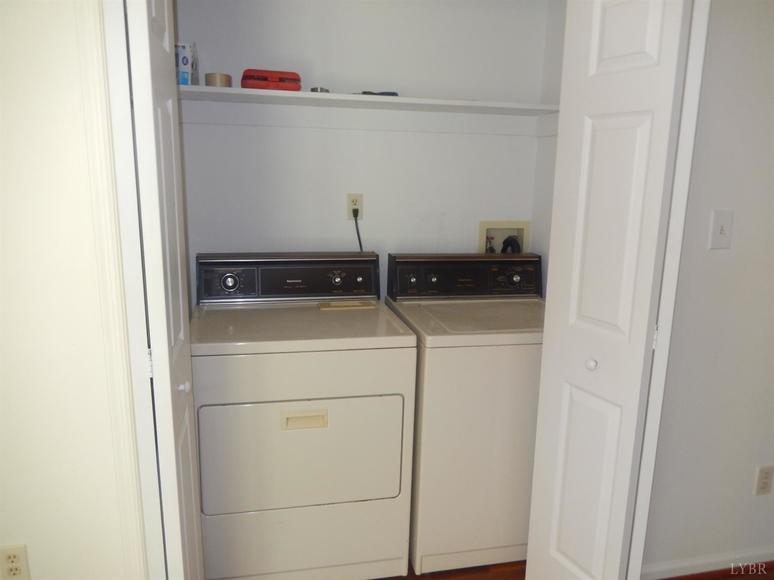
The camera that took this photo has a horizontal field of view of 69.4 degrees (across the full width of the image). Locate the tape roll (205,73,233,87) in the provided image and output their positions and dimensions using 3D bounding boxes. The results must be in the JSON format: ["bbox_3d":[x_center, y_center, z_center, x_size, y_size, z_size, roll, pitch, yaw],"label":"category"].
[{"bbox_3d":[-0.618,-0.771,2.055,0.097,0.050,0.097,-1,12,-12],"label":"tape roll"}]

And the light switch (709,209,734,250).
[{"bbox_3d":[1.028,-0.185,1.717,0.074,0.118,0.014,-1,12,-12],"label":"light switch"}]

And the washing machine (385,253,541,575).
[{"bbox_3d":[0.385,0.431,2.285,0.685,1.090,0.660,-1,12,-12],"label":"washing machine"}]

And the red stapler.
[{"bbox_3d":[-0.438,-0.791,2.108,0.215,0.069,0.110,-1,12,-12],"label":"red stapler"}]

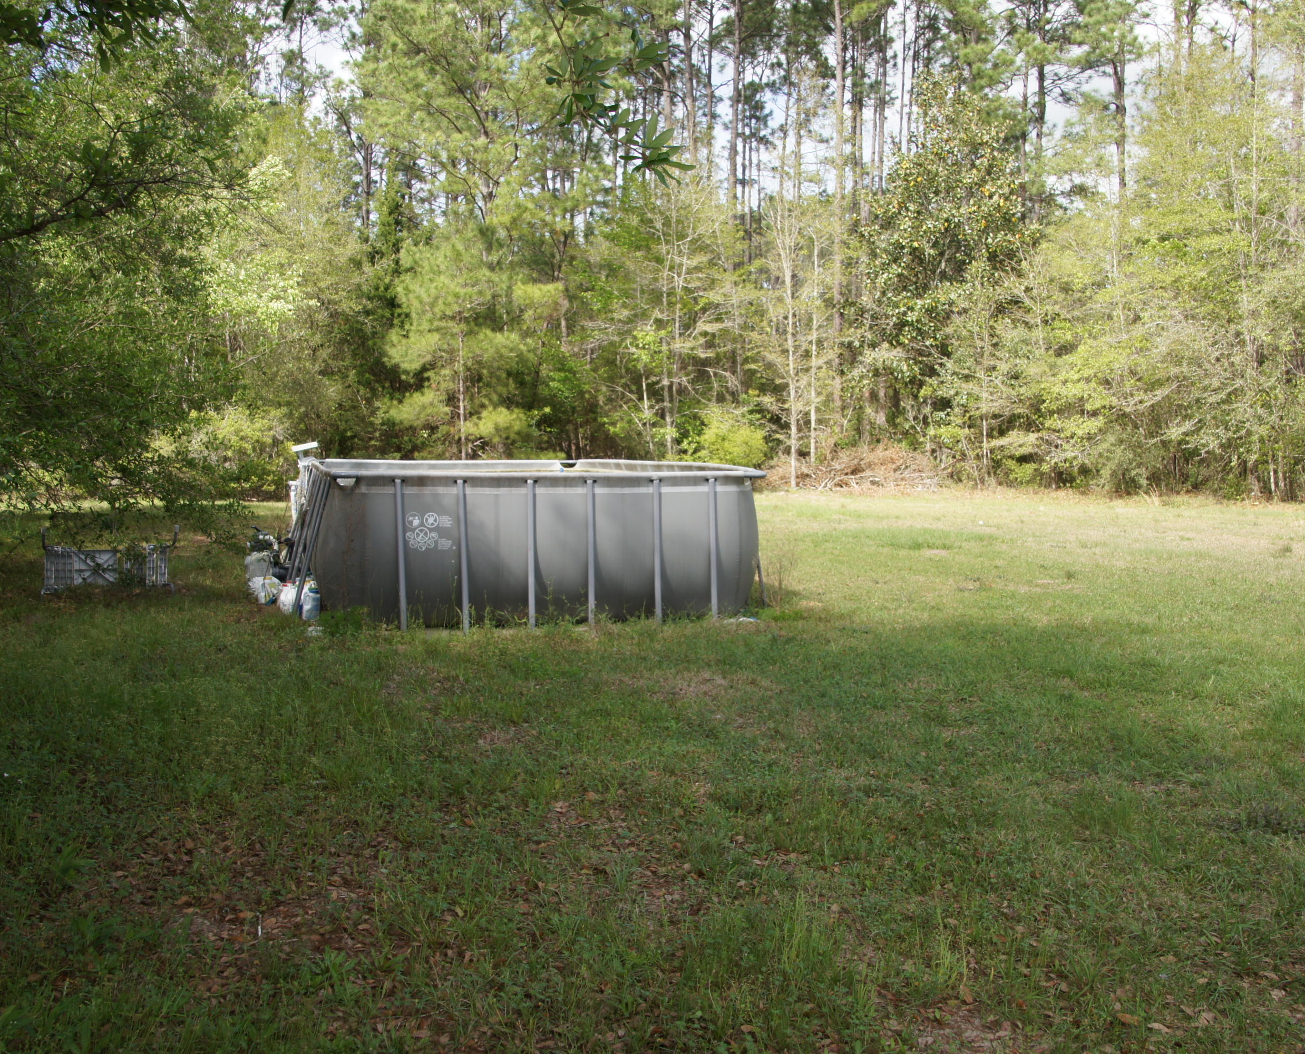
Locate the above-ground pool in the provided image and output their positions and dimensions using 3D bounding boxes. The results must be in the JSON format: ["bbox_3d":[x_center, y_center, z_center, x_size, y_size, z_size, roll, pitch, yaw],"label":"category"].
[{"bbox_3d":[-1.820,-0.030,14.850,3.850,1.320,7.500,-1,4,-16],"label":"above-ground pool"}]

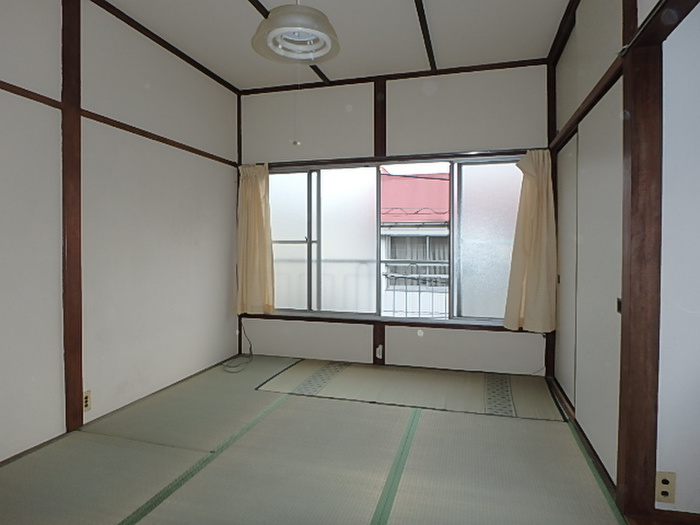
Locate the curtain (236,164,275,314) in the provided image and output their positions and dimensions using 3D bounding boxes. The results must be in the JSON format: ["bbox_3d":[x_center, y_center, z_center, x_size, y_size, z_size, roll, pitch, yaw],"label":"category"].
[{"bbox_3d":[-0.864,-0.204,3.874,0.364,1.369,0.108,1,2,16],"label":"curtain"}]

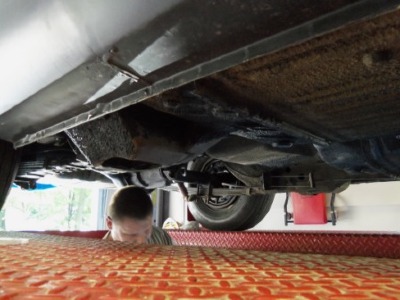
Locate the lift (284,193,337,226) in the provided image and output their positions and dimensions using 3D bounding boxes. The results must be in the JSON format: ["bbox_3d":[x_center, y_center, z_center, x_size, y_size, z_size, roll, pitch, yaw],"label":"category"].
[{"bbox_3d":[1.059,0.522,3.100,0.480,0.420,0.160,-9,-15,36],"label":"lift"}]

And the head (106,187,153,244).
[{"bbox_3d":[-0.265,0.259,1.250,0.170,0.245,0.210,10,19,-39],"label":"head"}]

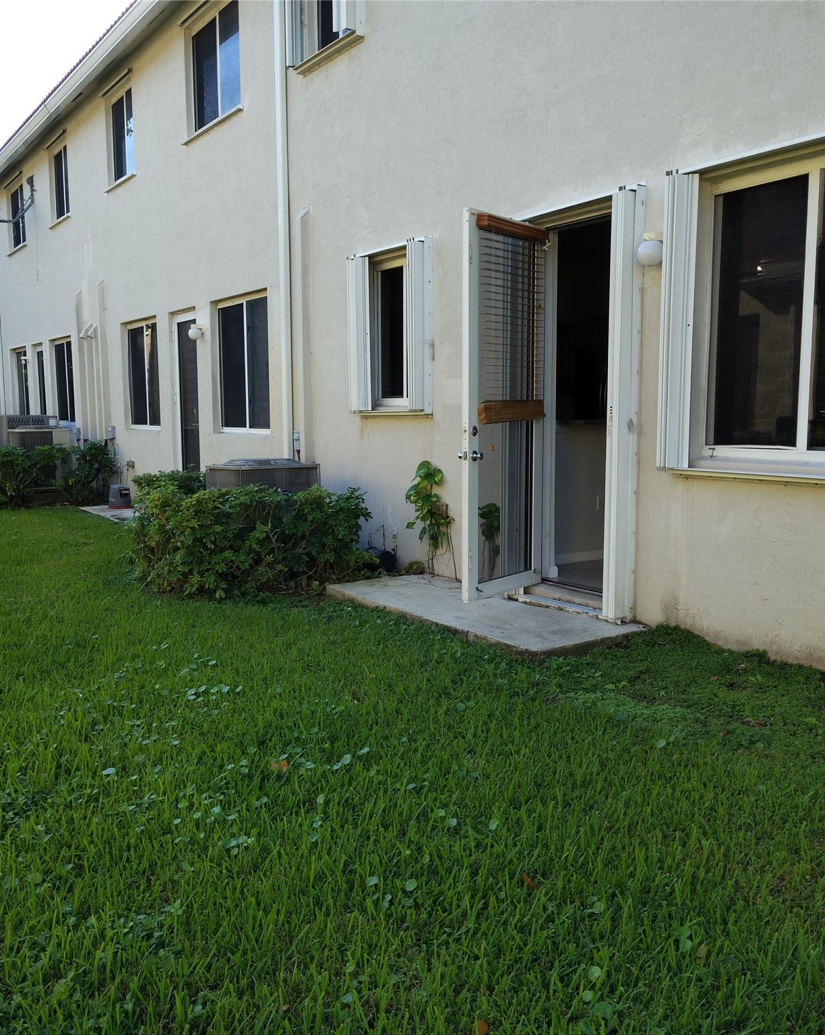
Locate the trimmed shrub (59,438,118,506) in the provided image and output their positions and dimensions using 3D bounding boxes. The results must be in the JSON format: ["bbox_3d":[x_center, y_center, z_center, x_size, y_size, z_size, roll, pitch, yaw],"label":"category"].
[{"bbox_3d":[-4.647,-0.649,13.748,0.800,0.920,0.700,-5,8,-33],"label":"trimmed shrub"}]

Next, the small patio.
[{"bbox_3d":[0.395,0.639,6.576,0.890,0.085,2.440,-5,8,-34],"label":"small patio"}]

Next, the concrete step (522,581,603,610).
[{"bbox_3d":[1.128,0.544,6.402,0.160,0.090,0.950,-5,8,-33],"label":"concrete step"}]

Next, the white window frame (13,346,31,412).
[{"bbox_3d":[-7.936,-2.680,19.491,0.120,1.500,1.500,-5,8,-34],"label":"white window frame"}]

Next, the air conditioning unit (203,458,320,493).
[{"bbox_3d":[-1.333,-0.108,8.509,0.750,0.840,0.750,-5,8,-34],"label":"air conditioning unit"}]

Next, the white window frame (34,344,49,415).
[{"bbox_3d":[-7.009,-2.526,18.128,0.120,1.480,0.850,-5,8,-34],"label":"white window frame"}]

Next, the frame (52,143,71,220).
[{"bbox_3d":[-5.869,-5.670,16.164,0.110,1.190,1.200,-5,8,-33],"label":"frame"}]

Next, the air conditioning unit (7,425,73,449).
[{"bbox_3d":[-5.506,-0.884,14.233,0.750,0.880,0.780,-5,8,-33],"label":"air conditioning unit"}]

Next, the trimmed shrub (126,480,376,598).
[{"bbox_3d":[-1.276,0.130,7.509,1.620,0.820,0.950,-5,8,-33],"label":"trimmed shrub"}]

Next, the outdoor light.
[{"bbox_3d":[1.360,-1.525,5.491,0.185,0.185,0.155,-5,8,-34],"label":"outdoor light"}]

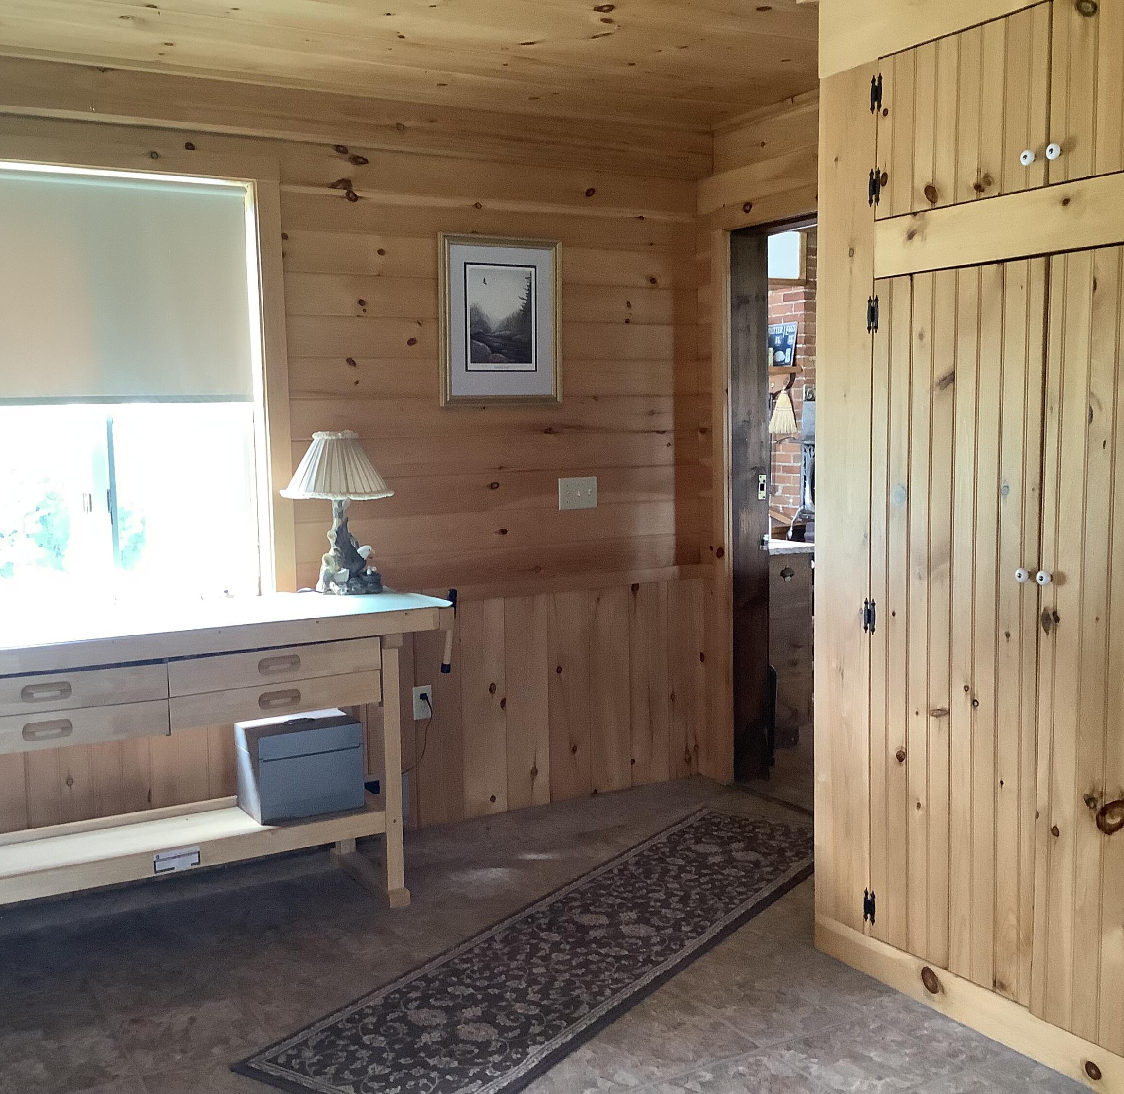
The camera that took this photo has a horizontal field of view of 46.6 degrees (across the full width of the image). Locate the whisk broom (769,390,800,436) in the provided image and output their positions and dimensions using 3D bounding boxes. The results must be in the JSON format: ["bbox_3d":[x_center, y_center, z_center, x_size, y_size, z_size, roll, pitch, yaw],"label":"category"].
[{"bbox_3d":[1.400,-0.855,8.270,0.060,0.280,0.220,-4,6,-30],"label":"whisk broom"}]

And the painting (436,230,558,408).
[{"bbox_3d":[-0.213,-0.793,4.588,0.468,0.582,0.025,-4,6,-30],"label":"painting"}]

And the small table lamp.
[{"bbox_3d":[-0.701,-0.107,4.098,0.345,0.512,0.345,-4,6,-30],"label":"small table lamp"}]

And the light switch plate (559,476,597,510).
[{"bbox_3d":[0.060,-0.198,4.809,0.162,0.114,0.012,-4,6,-30],"label":"light switch plate"}]

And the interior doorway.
[{"bbox_3d":[0.909,-0.096,4.582,0.160,2.079,0.800,-4,6,-30],"label":"interior doorway"}]

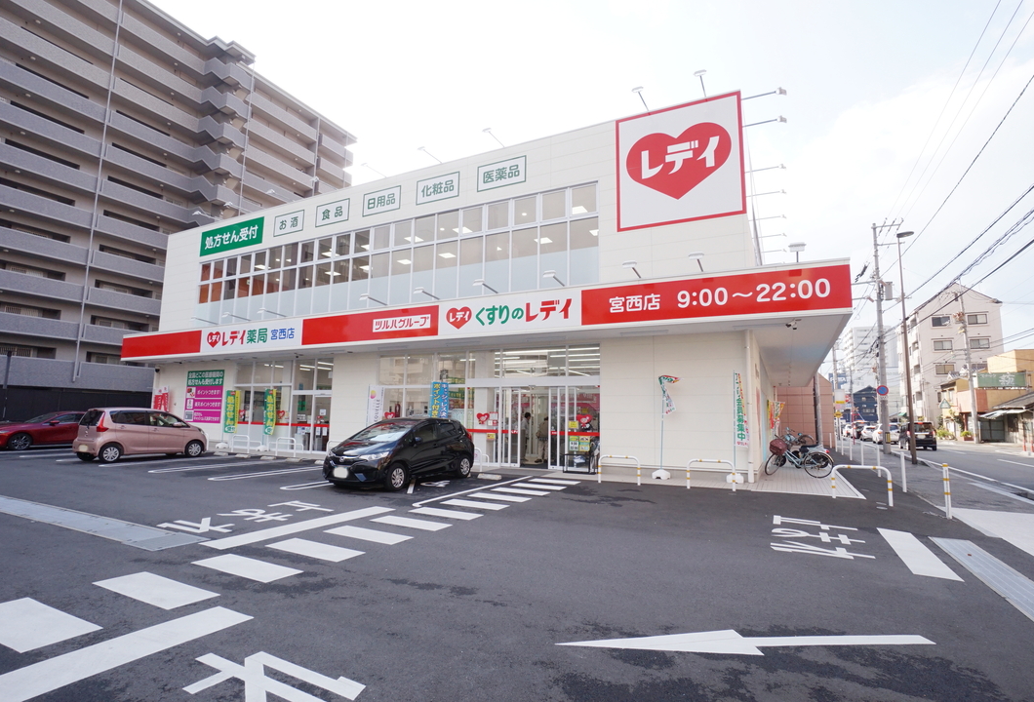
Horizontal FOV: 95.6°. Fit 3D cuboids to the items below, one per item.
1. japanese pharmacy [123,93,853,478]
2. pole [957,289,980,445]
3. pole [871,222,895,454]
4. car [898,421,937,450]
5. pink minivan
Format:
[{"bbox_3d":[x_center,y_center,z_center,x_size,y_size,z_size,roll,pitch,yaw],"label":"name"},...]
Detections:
[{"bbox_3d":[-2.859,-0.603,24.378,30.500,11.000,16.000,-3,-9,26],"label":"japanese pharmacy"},{"bbox_3d":[38.353,1.266,39.742,0.420,13.000,0.420,-3,-9,29],"label":"pole"},{"bbox_3d":[19.507,-0.904,25.101,0.500,12.600,0.500,-3,-9,29],"label":"pole"},{"bbox_3d":[26.008,5.529,30.495,1.475,1.700,3.395,-3,-9,29],"label":"car"},{"bbox_3d":[-12.181,2.739,15.538,1.475,1.620,3.395,-3,-9,26],"label":"pink minivan"}]

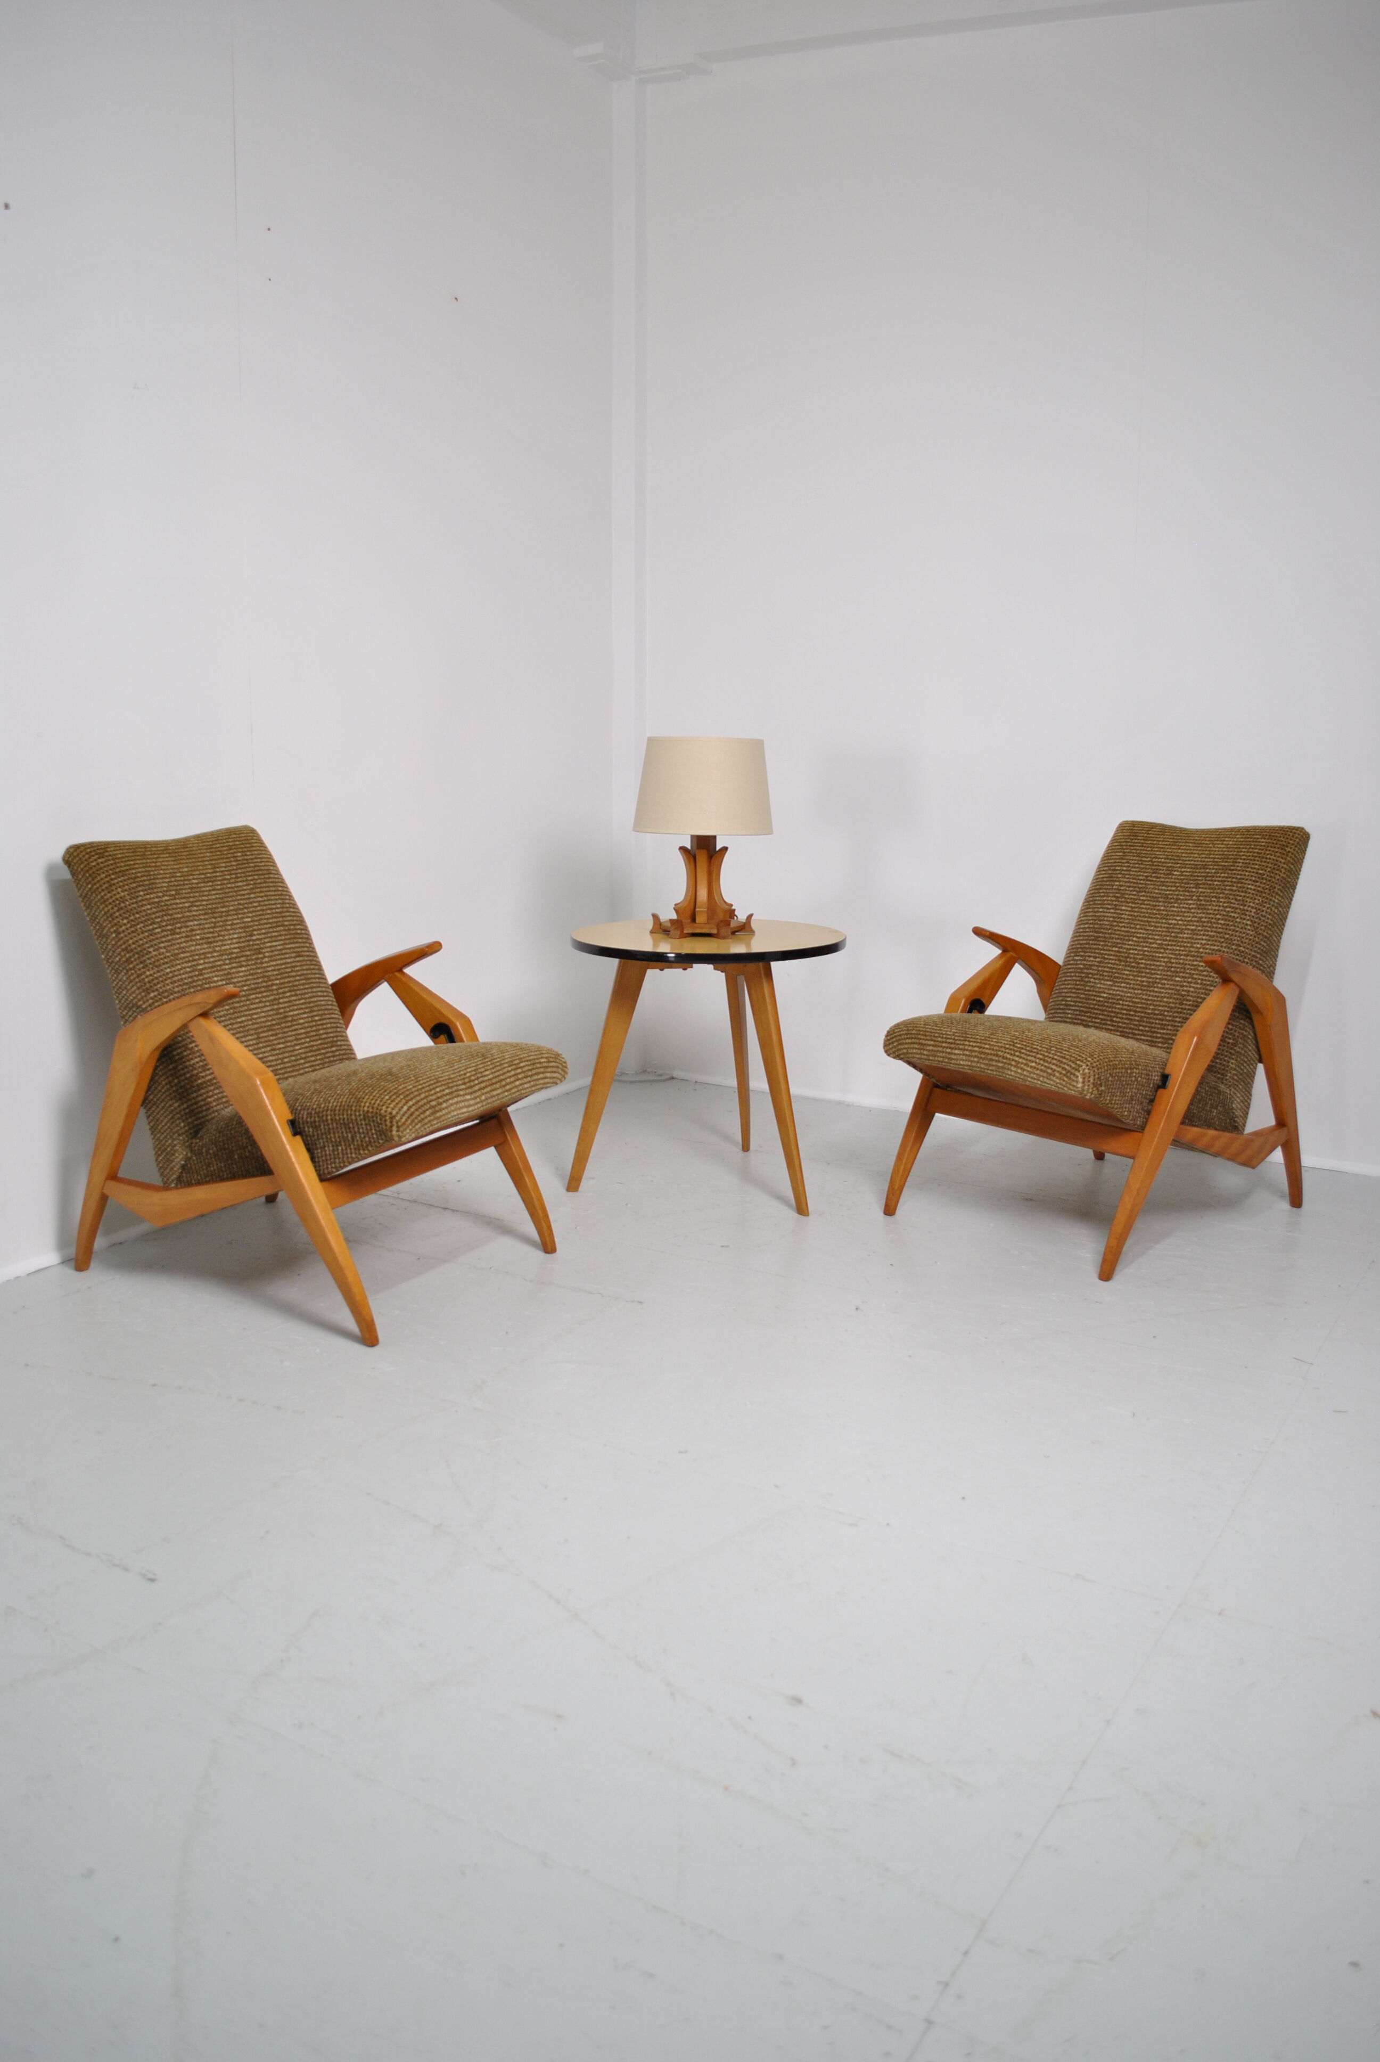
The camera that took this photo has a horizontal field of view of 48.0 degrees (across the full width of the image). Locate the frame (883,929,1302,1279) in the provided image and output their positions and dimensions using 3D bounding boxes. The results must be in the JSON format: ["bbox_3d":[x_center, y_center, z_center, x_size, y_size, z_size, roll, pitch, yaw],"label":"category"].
[{"bbox_3d":[0.899,0.098,3.373,0.775,0.612,0.597,-9,14,-40],"label":"frame"}]

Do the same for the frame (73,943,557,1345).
[{"bbox_3d":[-0.736,0.157,3.019,0.775,0.612,0.597,6,12,29],"label":"frame"}]

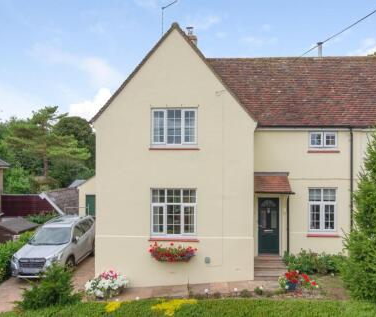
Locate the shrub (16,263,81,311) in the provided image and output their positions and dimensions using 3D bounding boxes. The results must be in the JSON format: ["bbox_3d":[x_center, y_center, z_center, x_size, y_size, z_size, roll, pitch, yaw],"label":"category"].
[{"bbox_3d":[-3.950,3.620,10.150,1.650,1.320,1.500,0,0,0],"label":"shrub"}]

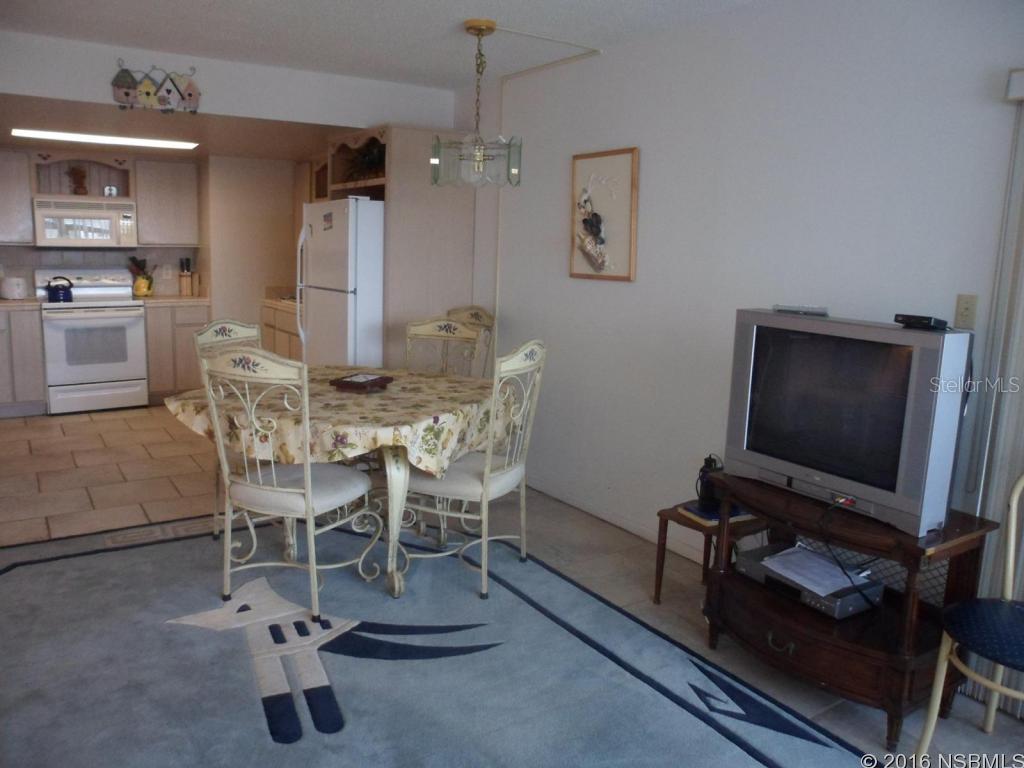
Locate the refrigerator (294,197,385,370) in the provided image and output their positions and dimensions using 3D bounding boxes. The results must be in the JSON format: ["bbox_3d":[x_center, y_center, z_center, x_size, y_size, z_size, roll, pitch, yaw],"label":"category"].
[{"bbox_3d":[-0.944,-0.359,5.343,0.810,1.725,0.800,-5,12,-33],"label":"refrigerator"}]

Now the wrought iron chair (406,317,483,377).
[{"bbox_3d":[-0.504,0.209,4.060,0.485,1.070,0.505,6,11,26],"label":"wrought iron chair"}]

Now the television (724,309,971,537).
[{"bbox_3d":[1.185,0.076,2.620,0.450,0.608,0.733,-5,12,-33],"label":"television"}]

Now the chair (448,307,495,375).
[{"bbox_3d":[-0.451,0.070,4.840,0.505,1.070,0.485,-6,13,-37],"label":"chair"}]

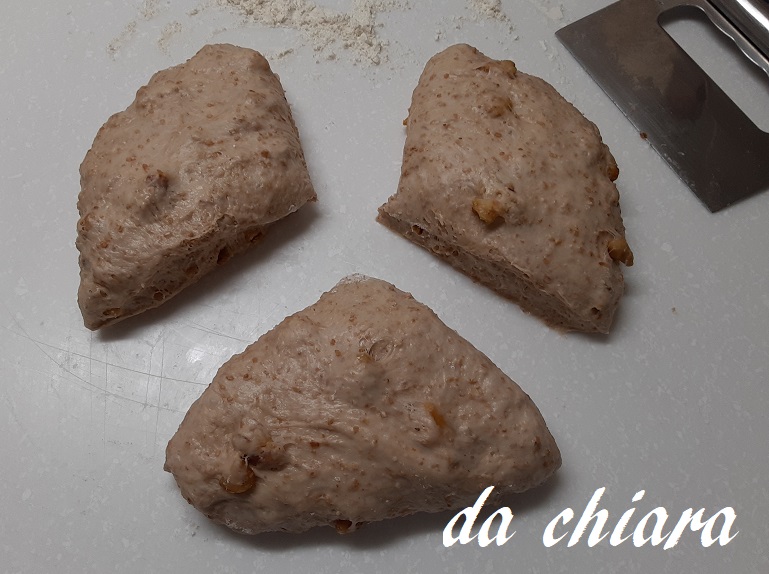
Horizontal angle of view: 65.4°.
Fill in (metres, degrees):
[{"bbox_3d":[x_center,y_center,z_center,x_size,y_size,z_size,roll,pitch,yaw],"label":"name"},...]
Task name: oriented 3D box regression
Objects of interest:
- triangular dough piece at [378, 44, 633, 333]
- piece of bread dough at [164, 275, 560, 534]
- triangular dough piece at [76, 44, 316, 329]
[{"bbox_3d":[0.065,-0.058,0.292,0.150,0.045,0.109,32,68,15],"label":"triangular dough piece"},{"bbox_3d":[-0.011,0.039,0.245,0.155,0.045,0.110,-5,64,-3],"label":"piece of bread dough"},{"bbox_3d":[-0.104,-0.061,0.294,0.142,0.045,0.112,-31,68,-14],"label":"triangular dough piece"}]

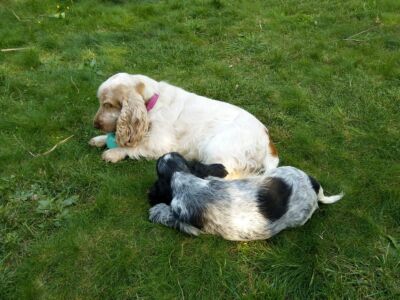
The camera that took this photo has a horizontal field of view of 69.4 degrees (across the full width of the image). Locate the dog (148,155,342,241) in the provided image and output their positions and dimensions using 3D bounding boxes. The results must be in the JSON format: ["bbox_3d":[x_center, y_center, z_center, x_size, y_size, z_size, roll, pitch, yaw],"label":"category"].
[{"bbox_3d":[0.145,0.129,1.002,0.610,0.215,0.270,0,40,0],"label":"dog"}]

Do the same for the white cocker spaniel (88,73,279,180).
[{"bbox_3d":[-0.045,-0.122,1.203,0.770,0.340,0.300,12,41,14],"label":"white cocker spaniel"}]

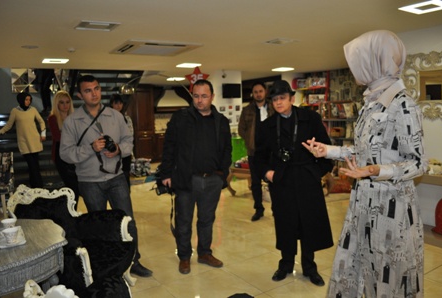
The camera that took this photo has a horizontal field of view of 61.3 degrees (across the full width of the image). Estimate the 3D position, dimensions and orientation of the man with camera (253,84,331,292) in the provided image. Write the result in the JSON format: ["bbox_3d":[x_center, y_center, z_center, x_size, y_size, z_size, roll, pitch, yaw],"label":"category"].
[{"bbox_3d":[0.623,0.262,3.182,0.660,1.680,0.460,-1,6,13],"label":"man with camera"}]

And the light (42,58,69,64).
[{"bbox_3d":[-2.542,-1.355,5.734,0.360,0.050,0.360,-5,7,-31],"label":"light"}]

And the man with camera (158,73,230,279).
[{"bbox_3d":[-0.229,0.236,3.489,0.650,1.730,0.410,-4,6,-17],"label":"man with camera"}]

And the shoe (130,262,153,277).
[{"bbox_3d":[-0.733,1.077,3.394,0.285,0.115,0.105,2,7,34],"label":"shoe"}]

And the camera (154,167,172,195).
[{"bbox_3d":[-0.541,0.303,3.420,0.170,0.140,0.150,-7,7,-40],"label":"camera"}]

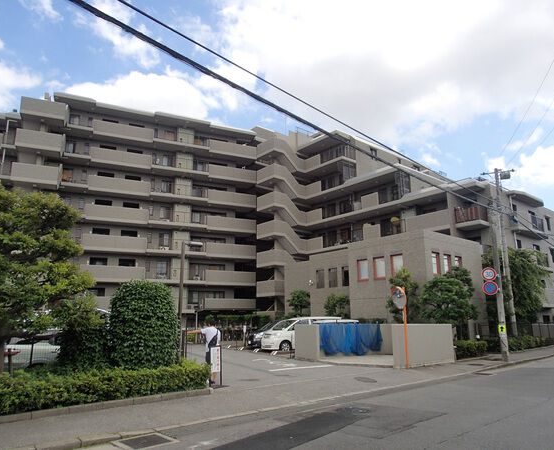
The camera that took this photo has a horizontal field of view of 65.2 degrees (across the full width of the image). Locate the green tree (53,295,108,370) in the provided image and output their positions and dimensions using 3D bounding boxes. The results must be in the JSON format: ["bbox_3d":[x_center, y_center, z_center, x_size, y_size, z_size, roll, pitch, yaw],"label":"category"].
[{"bbox_3d":[-4.802,2.904,10.577,1.350,2.300,1.300,5,-14,-23],"label":"green tree"}]

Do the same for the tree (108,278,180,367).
[{"bbox_3d":[-3.406,2.791,11.063,1.620,2.700,1.500,5,-14,-24],"label":"tree"}]

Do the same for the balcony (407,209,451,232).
[{"bbox_3d":[11.989,-0.247,33.471,1.300,1.250,3.393,10,-16,-40],"label":"balcony"}]

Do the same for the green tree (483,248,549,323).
[{"bbox_3d":[16.669,5.018,30.212,4.000,6.500,3.800,-7,-14,28],"label":"green tree"}]

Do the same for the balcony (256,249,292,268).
[{"bbox_3d":[-0.353,3.359,43.299,2.200,1.600,2.800,9,-16,-37],"label":"balcony"}]

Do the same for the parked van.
[{"bbox_3d":[1.598,6.343,25.405,4.700,1.900,1.820,6,-14,-26],"label":"parked van"}]

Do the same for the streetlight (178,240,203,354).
[{"bbox_3d":[-2.744,2.629,14.046,0.760,4.298,0.250,3,-13,-15],"label":"streetlight"}]

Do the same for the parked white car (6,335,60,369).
[{"bbox_3d":[-5.173,3.728,12.369,4.500,1.460,1.700,5,-13,-21],"label":"parked white car"}]

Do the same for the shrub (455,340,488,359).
[{"bbox_3d":[8.956,5.896,20.765,3.454,0.750,0.900,12,-17,-43],"label":"shrub"}]

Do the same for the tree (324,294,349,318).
[{"bbox_3d":[4.263,6.592,30.286,2.000,3.600,1.900,-2,-13,8],"label":"tree"}]

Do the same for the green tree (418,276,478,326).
[{"bbox_3d":[8.887,4.652,22.414,2.900,3.900,2.800,-5,-13,21],"label":"green tree"}]

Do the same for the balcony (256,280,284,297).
[{"bbox_3d":[-0.617,6.178,41.604,1.187,1.400,2.542,10,-16,-40],"label":"balcony"}]

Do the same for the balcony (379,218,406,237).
[{"bbox_3d":[9.833,0.381,35.537,1.300,1.150,2.372,10,-16,-40],"label":"balcony"}]

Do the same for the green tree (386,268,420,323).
[{"bbox_3d":[7.028,4.740,24.138,1.900,4.500,1.900,-4,-13,15],"label":"green tree"}]

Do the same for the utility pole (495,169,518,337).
[{"bbox_3d":[14.438,1.822,27.127,0.360,11.304,0.360,12,-17,-44],"label":"utility pole"}]

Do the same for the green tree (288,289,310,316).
[{"bbox_3d":[1.812,7.494,36.234,1.950,4.334,1.950,0,-12,0],"label":"green tree"}]

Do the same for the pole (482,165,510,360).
[{"bbox_3d":[9.316,1.579,18.533,0.340,8.129,0.340,12,-17,-44],"label":"pole"}]

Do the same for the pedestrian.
[{"bbox_3d":[-1.985,3.524,12.023,0.850,1.690,0.500,4,-13,-19],"label":"pedestrian"}]

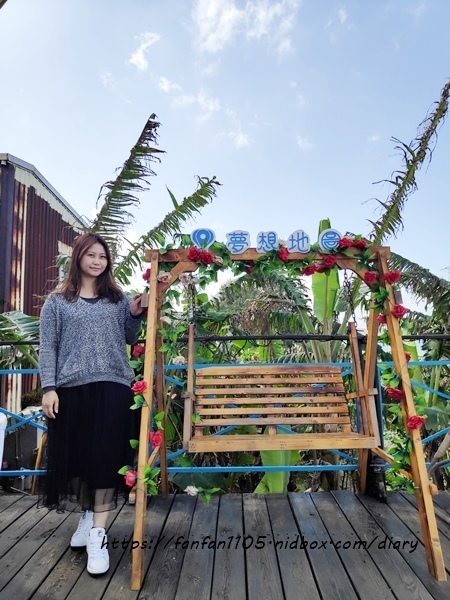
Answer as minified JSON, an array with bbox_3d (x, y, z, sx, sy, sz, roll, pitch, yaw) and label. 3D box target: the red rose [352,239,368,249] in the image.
[{"bbox_3d":[0.781,-0.324,1.999,0.080,0.055,0.075,-1,-5,-1],"label":"red rose"}]

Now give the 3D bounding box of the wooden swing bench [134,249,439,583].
[{"bbox_3d":[0.265,0.488,1.996,1.390,1.560,0.880,-1,-5,-1],"label":"wooden swing bench"}]

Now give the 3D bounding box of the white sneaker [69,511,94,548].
[{"bbox_3d":[-0.721,1.218,1.878,0.097,0.115,0.250,-2,-6,13],"label":"white sneaker"}]

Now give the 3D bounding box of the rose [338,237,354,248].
[{"bbox_3d":[0.702,-0.332,2.002,0.080,0.060,0.075,-1,-5,-1],"label":"rose"}]

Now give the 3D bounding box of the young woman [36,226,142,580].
[{"bbox_3d":[-0.710,0.449,1.856,0.560,1.640,0.430,0,-6,-13],"label":"young woman"}]

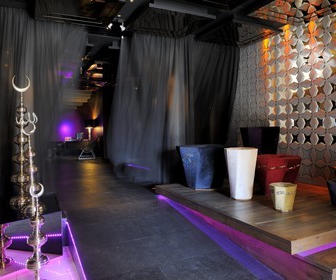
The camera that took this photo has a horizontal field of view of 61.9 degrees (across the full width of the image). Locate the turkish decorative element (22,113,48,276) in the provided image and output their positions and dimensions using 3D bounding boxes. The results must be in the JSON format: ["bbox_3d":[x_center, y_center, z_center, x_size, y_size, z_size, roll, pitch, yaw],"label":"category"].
[{"bbox_3d":[-1.312,0.488,2.719,0.255,1.506,0.235,-1,2,-26],"label":"turkish decorative element"}]

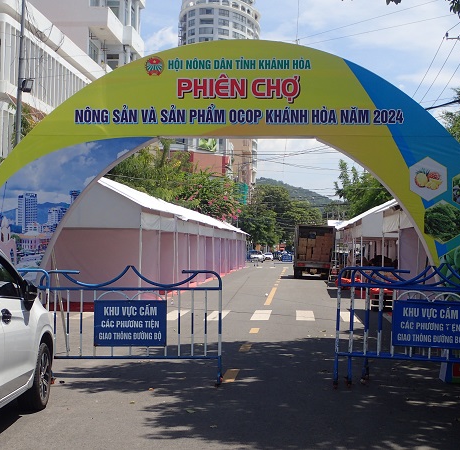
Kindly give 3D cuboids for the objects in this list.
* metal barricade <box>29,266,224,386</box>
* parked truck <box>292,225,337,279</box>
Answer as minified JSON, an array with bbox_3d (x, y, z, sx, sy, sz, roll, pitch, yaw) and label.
[{"bbox_3d":[-1.120,1.146,9.650,2.060,1.360,0.450,1,-2,0],"label":"metal barricade"},{"bbox_3d":[4.870,1.570,49.000,2.130,2.850,6.200,1,-2,5],"label":"parked truck"}]

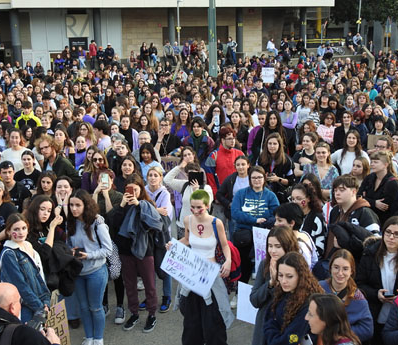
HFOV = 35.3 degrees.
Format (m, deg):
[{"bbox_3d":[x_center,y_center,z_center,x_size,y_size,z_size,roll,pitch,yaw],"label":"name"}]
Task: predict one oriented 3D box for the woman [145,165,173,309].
[{"bbox_3d":[-0.444,0.731,6.754,0.430,1.630,0.330,4,15,19],"label":"woman"}]

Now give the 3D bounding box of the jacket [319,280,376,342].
[{"bbox_3d":[0.961,0.988,4.123,0.430,0.570,0.280,7,16,27],"label":"jacket"}]

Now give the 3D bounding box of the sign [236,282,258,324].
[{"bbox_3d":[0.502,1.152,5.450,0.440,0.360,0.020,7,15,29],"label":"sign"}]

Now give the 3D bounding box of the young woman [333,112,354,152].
[{"bbox_3d":[2.632,-0.273,11.293,0.470,1.650,0.300,1,14,8],"label":"young woman"}]

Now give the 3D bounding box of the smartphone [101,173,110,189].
[{"bbox_3d":[-0.951,0.081,6.350,0.077,0.155,0.012,1,14,8],"label":"smartphone"}]

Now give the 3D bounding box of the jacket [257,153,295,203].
[{"bbox_3d":[0.943,0.061,7.600,0.480,0.620,0.320,2,15,12],"label":"jacket"}]

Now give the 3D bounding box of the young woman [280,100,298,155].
[{"bbox_3d":[1.874,-0.707,13.193,0.430,1.650,0.300,0,14,2],"label":"young woman"}]

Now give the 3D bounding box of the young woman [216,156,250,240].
[{"bbox_3d":[0.484,0.521,7.518,0.480,1.640,0.320,-1,15,0],"label":"young woman"}]

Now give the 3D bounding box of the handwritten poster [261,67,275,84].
[{"bbox_3d":[2.025,-2.821,18.200,0.350,0.455,0.020,-1,13,0],"label":"handwritten poster"}]

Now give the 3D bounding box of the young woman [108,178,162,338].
[{"bbox_3d":[-0.609,0.813,6.326,0.500,1.650,0.440,4,15,17],"label":"young woman"}]

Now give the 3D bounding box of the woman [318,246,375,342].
[{"bbox_3d":[0.963,1.303,4.258,0.430,1.660,0.310,7,16,27],"label":"woman"}]

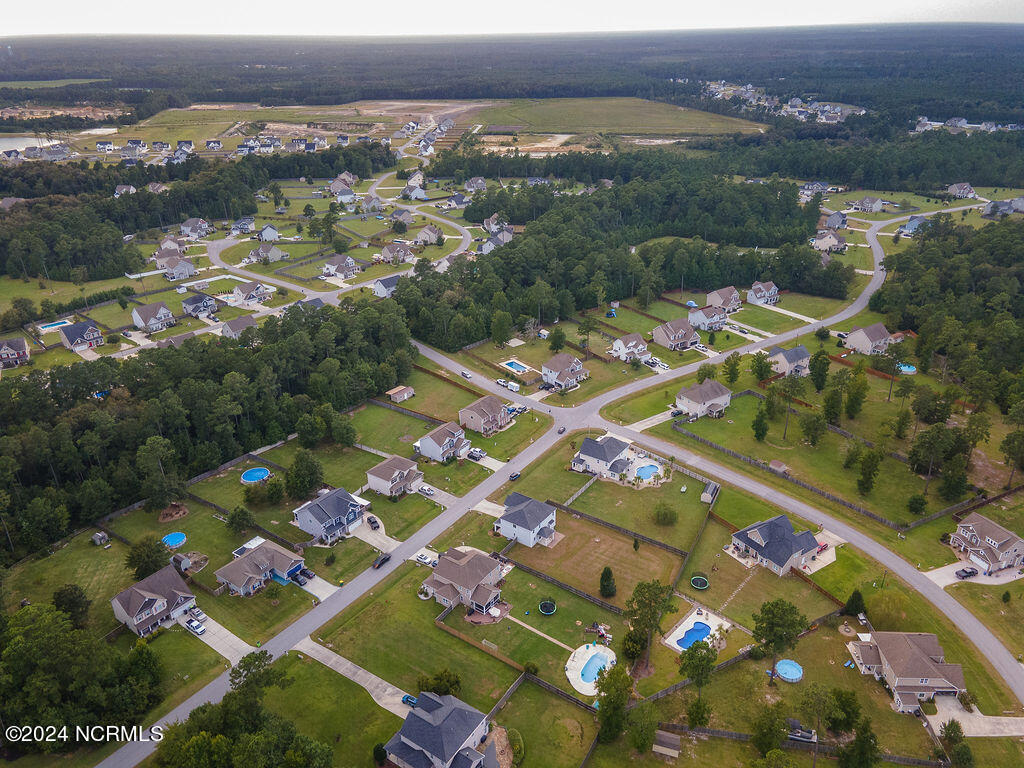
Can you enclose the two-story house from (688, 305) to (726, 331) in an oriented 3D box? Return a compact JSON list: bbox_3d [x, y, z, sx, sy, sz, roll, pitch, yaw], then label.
[{"bbox_3d":[88.220,-30.310,317.480,12.660,8.210,11.550,-16,31,-28],"label":"two-story house"}]

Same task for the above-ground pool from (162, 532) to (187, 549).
[{"bbox_3d":[-92.809,43.299,195.313,6.200,1.300,6.200,-1,26,0],"label":"above-ground pool"}]

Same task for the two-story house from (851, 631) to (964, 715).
[{"bbox_3d":[81.730,56.930,144.020,18.440,8.100,16.110,-1,27,0],"label":"two-story house"}]

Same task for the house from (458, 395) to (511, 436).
[{"bbox_3d":[-9.160,9.630,244.930,12.400,7.700,12.700,17,31,31],"label":"house"}]

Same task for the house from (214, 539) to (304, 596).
[{"bbox_3d":[-65.016,46.389,182.435,15.400,6.500,16.300,17,31,31],"label":"house"}]

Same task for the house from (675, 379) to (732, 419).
[{"bbox_3d":[69.530,4.520,251.990,16.800,8.600,13.200,-18,31,-30],"label":"house"}]

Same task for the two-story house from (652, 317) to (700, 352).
[{"bbox_3d":[70.740,-21.880,304.790,14.900,8.500,13.200,-15,30,-26],"label":"two-story house"}]

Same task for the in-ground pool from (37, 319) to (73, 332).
[{"bbox_3d":[-214.950,-26.990,333.750,5.200,1.500,11.800,22,34,38],"label":"in-ground pool"}]

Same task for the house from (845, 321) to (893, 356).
[{"bbox_3d":[149.380,-19.890,297.090,13.500,9.900,13.000,-18,31,-31],"label":"house"}]

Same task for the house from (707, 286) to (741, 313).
[{"bbox_3d":[101.630,-40.640,337.680,12.360,8.210,12.360,-19,32,-33],"label":"house"}]

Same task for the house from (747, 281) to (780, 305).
[{"bbox_3d":[123.960,-44.890,349.180,13.400,8.600,9.600,-17,31,-29],"label":"house"}]

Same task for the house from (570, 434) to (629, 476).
[{"bbox_3d":[28.390,21.620,215.910,15.090,8.000,13.470,17,32,31],"label":"house"}]

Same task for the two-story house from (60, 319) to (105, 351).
[{"bbox_3d":[-187.490,-21.310,309.920,12.900,9.200,12.800,21,34,37],"label":"two-story house"}]

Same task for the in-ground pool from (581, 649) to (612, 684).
[{"bbox_3d":[18.368,62.775,156.051,4.300,1.500,9.300,17,31,31],"label":"in-ground pool"}]

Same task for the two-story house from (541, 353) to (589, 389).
[{"bbox_3d":[20.910,-5.960,269.810,14.490,9.120,11.040,-22,34,-36],"label":"two-story house"}]

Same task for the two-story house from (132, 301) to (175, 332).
[{"bbox_3d":[-164.040,-31.280,325.040,13.980,9.320,14.380,-23,34,-37],"label":"two-story house"}]

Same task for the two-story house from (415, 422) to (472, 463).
[{"bbox_3d":[-22.060,17.550,225.180,13.880,8.210,11.550,19,33,34],"label":"two-story house"}]

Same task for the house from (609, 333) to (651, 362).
[{"bbox_3d":[51.443,-15.636,302.071,11.500,8.800,14.300,-20,32,-33],"label":"house"}]

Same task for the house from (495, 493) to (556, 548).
[{"bbox_3d":[4.434,37.262,197.020,15.500,8.300,12.200,17,31,31],"label":"house"}]

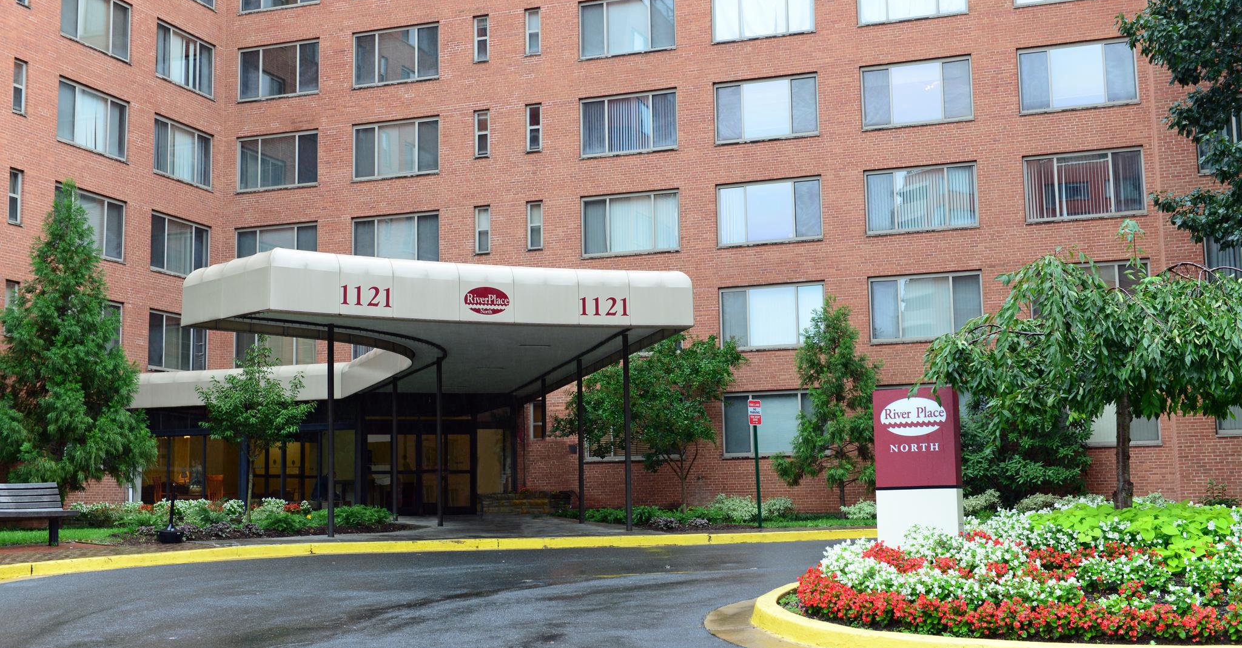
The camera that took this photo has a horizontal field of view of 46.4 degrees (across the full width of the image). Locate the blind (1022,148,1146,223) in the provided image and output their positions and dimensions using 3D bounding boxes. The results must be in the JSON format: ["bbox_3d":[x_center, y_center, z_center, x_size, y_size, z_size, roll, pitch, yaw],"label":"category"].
[{"bbox_3d":[11.059,-3.304,34.674,2.620,1.530,0.100,-4,-8,18],"label":"blind"}]

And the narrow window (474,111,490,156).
[{"bbox_3d":[-3.825,-5.240,39.923,0.440,1.280,0.130,-4,-8,18],"label":"narrow window"}]

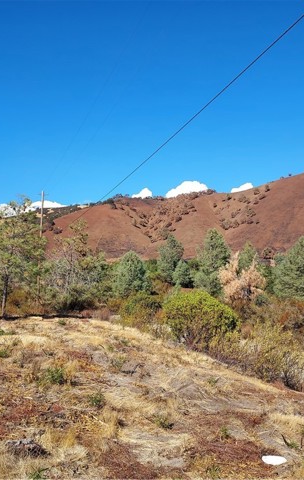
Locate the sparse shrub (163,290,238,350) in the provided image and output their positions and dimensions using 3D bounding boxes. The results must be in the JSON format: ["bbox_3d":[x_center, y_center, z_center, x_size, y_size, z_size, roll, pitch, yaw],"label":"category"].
[{"bbox_3d":[1.366,2.268,12.500,2.100,1.660,1.950,1,-3,0],"label":"sparse shrub"}]

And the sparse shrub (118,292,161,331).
[{"bbox_3d":[-0.415,2.578,16.000,1.550,1.340,1.450,1,-3,0],"label":"sparse shrub"}]

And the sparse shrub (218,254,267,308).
[{"bbox_3d":[6.833,2.982,33.500,3.550,4.000,3.300,1,-3,0],"label":"sparse shrub"}]

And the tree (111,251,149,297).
[{"bbox_3d":[-1.709,2.960,37.000,3.110,4.090,2.890,1,-3,0],"label":"tree"}]

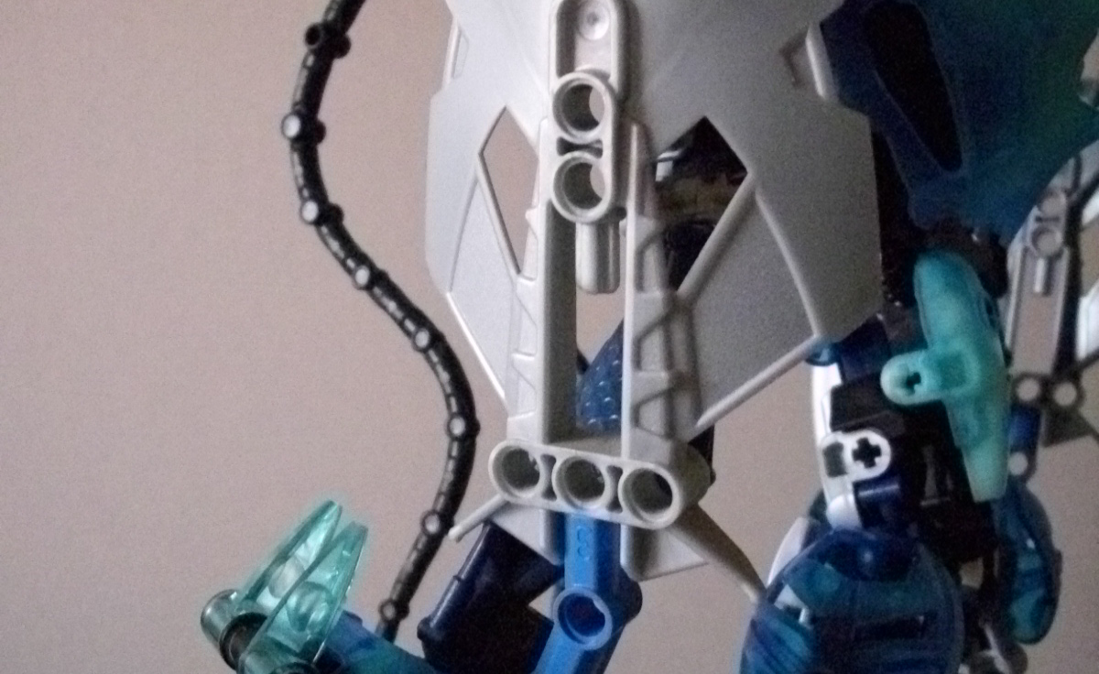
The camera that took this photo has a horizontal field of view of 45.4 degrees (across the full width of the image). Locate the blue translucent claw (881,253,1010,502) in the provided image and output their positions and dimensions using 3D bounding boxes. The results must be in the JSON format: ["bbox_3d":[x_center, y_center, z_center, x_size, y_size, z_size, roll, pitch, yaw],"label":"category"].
[{"bbox_3d":[0.055,0.004,0.179,0.008,0.034,0.015,-8,-6,-41],"label":"blue translucent claw"}]

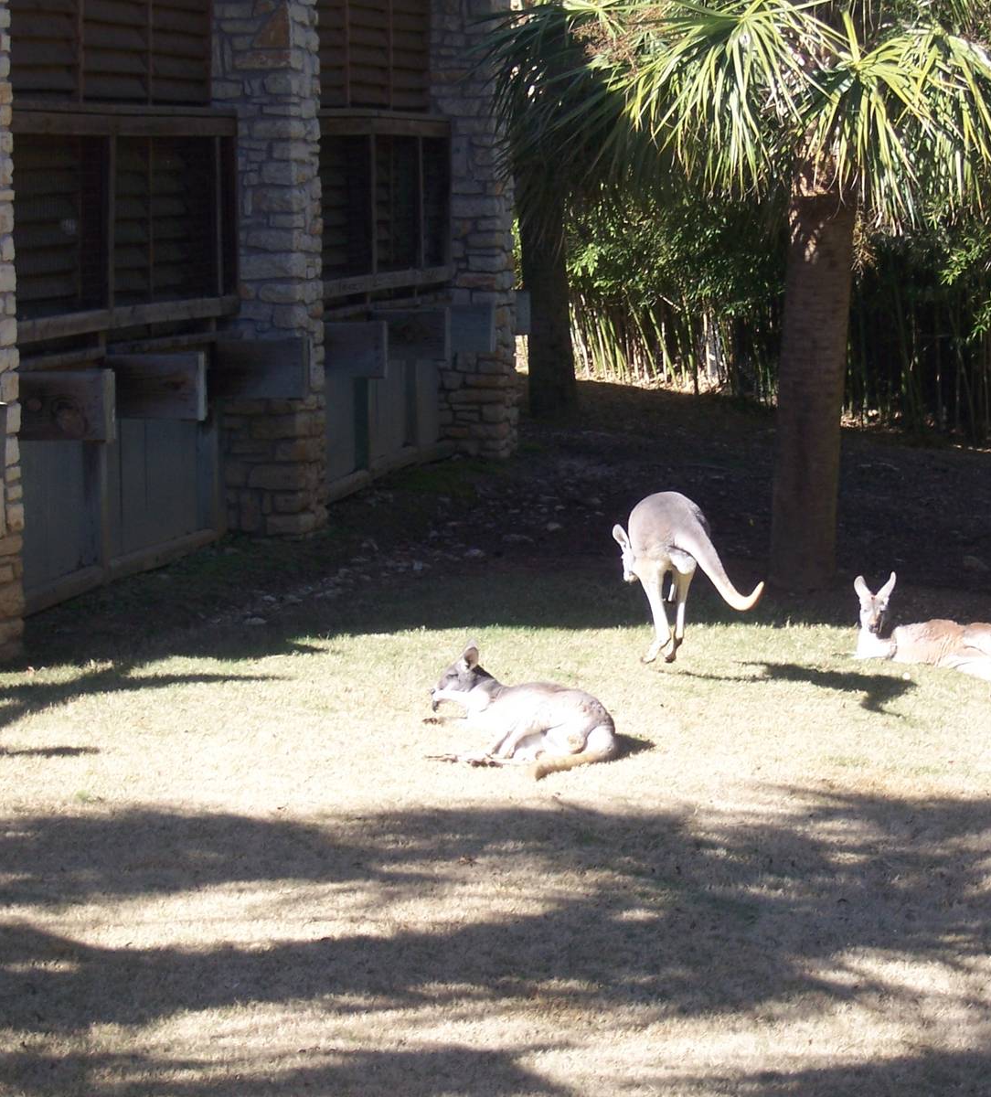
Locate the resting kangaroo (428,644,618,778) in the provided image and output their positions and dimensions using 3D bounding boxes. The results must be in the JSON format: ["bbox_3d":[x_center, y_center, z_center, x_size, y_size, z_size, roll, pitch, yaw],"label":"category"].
[{"bbox_3d":[0.103,0.595,16.800,0.700,0.440,0.500,1,5,10],"label":"resting kangaroo"}]

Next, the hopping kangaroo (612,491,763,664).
[{"bbox_3d":[0.823,0.125,19.500,0.370,0.730,1.100,-3,6,-30],"label":"hopping kangaroo"}]

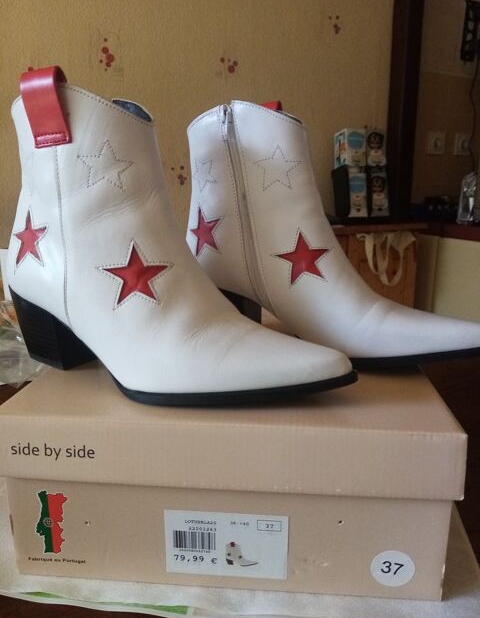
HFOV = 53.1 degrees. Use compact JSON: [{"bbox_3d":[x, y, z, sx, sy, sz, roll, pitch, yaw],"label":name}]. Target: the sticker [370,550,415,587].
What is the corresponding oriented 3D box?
[{"bbox_3d":[0.104,0.177,0.328,0.030,0.030,0.003,1,15,5],"label":"sticker"}]

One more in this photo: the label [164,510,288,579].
[{"bbox_3d":[-0.010,0.164,0.334,0.085,0.052,0.003,1,15,5],"label":"label"}]

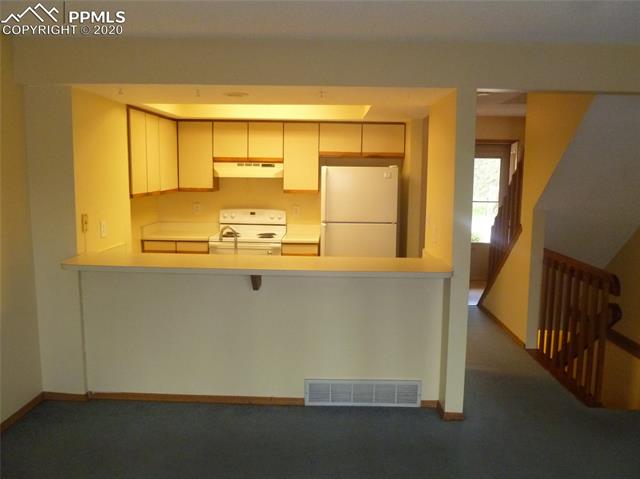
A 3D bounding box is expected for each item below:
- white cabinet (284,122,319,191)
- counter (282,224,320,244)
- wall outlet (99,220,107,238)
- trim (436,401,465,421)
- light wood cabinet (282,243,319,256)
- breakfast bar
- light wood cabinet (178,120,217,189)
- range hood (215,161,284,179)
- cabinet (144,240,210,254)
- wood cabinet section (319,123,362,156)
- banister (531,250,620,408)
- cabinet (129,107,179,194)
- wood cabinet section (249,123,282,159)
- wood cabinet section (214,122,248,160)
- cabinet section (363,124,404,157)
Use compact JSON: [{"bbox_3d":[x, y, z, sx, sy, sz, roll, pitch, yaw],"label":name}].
[{"bbox_3d":[-0.191,-0.890,5.661,0.378,0.747,0.322,1,8,2],"label":"white cabinet"},{"bbox_3d":[-0.185,-0.048,5.665,0.404,0.142,0.635,1,7,2],"label":"counter"},{"bbox_3d":[-1.621,-0.071,3.869,0.010,0.116,0.074,1,8,2],"label":"wall outlet"},{"bbox_3d":[0.895,1.172,3.526,0.159,0.060,0.193,1,8,2],"label":"trim"},{"bbox_3d":[-0.190,0.457,5.741,0.394,0.879,0.615,1,7,2],"label":"light wood cabinet"},{"bbox_3d":[-0.397,0.664,3.518,2.440,1.039,0.494,1,8,2],"label":"breakfast bar"},{"bbox_3d":[-1.326,-0.908,5.691,0.376,0.747,0.322,1,8,2],"label":"light wood cabinet"},{"bbox_3d":[-0.767,-0.762,5.679,0.755,0.161,0.460,1,7,2],"label":"range hood"},{"bbox_3d":[-1.491,0.437,5.723,0.702,0.872,0.627,1,8,2],"label":"cabinet"},{"bbox_3d":[0.231,-1.089,5.685,0.462,0.365,0.320,1,7,2],"label":"wood cabinet section"},{"bbox_3d":[2.008,0.640,4.171,0.100,0.971,1.300,1,7,2],"label":"banister"},{"bbox_3d":[-1.730,-0.818,4.986,0.332,0.751,1.325,1,7,2],"label":"cabinet"},{"bbox_3d":[-0.572,-1.068,5.713,0.383,0.432,0.320,1,7,2],"label":"wood cabinet section"},{"bbox_3d":[-0.950,-1.073,5.725,0.373,0.434,0.320,1,7,2],"label":"wood cabinet section"},{"bbox_3d":[0.688,-1.083,5.671,0.453,0.364,0.320,1,7,2],"label":"cabinet section"}]

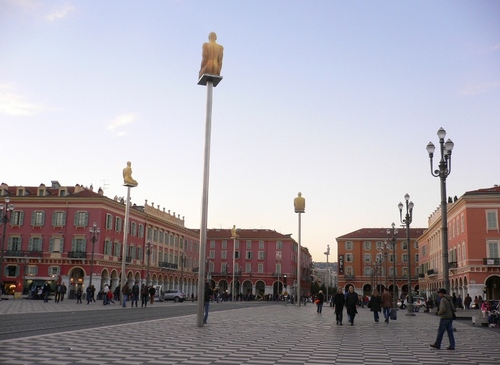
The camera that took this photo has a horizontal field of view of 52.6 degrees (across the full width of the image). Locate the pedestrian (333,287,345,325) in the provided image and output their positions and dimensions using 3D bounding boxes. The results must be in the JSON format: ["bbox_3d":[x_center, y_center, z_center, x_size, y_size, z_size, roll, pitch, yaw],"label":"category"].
[{"bbox_3d":[4.073,5.698,23.262,0.550,1.650,0.450,0,-12,9],"label":"pedestrian"}]

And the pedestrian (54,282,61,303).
[{"bbox_3d":[-16.438,9.452,43.300,0.550,1.750,0.420,-2,-12,15],"label":"pedestrian"}]

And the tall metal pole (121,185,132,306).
[{"bbox_3d":[-10.580,5.268,42.828,0.260,9.970,0.260,5,-12,-15],"label":"tall metal pole"}]

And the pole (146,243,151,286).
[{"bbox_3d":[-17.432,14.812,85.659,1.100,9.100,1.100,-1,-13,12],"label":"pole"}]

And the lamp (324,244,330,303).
[{"bbox_3d":[16.104,18.683,104.164,1.250,11.600,1.100,1,-12,0],"label":"lamp"}]

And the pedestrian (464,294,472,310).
[{"bbox_3d":[22.930,12.529,53.000,0.550,1.700,0.420,2,-12,0],"label":"pedestrian"}]

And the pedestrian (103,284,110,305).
[{"bbox_3d":[-11.867,9.221,41.600,0.450,1.750,0.500,6,-13,-20],"label":"pedestrian"}]

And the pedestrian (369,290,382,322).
[{"bbox_3d":[6.632,6.474,26.500,0.550,1.700,0.420,1,-12,3],"label":"pedestrian"}]

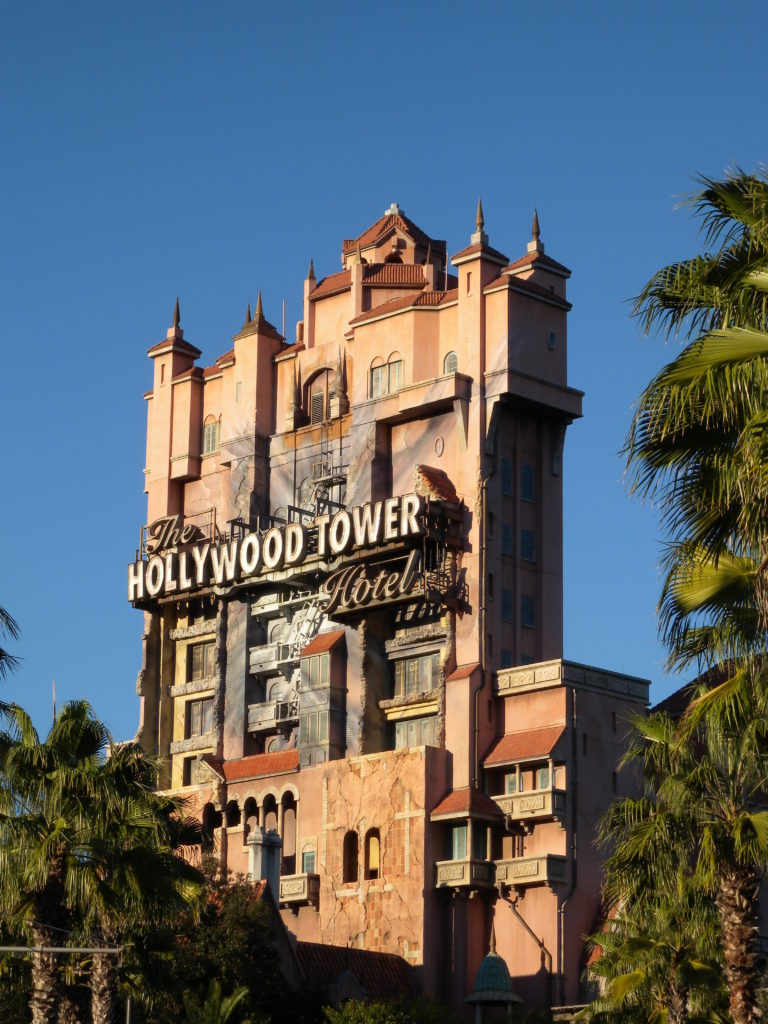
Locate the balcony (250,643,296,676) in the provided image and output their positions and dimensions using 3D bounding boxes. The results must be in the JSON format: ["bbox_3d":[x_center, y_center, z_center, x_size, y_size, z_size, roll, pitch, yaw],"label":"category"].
[{"bbox_3d":[-5.254,7.572,156.356,3.457,1.237,1.144,-14,-21,43],"label":"balcony"}]

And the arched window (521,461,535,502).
[{"bbox_3d":[7.012,-1.427,149.984,0.260,2.045,1.031,-14,-21,43],"label":"arched window"}]

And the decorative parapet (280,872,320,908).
[{"bbox_3d":[-4.036,18.355,147.558,2.062,1.402,0.936,-14,-21,43],"label":"decorative parapet"}]

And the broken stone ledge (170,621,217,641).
[{"bbox_3d":[-10.110,6.519,167.219,0.848,0.656,3.915,15,-21,-43],"label":"broken stone ledge"}]

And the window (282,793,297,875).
[{"bbox_3d":[-4.491,15.783,149.440,1.015,4.203,0.416,-14,-21,43],"label":"window"}]

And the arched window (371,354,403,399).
[{"bbox_3d":[0.212,-7.037,157.622,0.300,2.341,2.391,15,-21,-43],"label":"arched window"}]

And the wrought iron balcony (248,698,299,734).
[{"bbox_3d":[-5.359,10.775,160.726,1.272,1.452,3.913,15,-21,-43],"label":"wrought iron balcony"}]

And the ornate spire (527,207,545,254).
[{"bbox_3d":[7.874,-14.614,157.315,0.700,2.469,0.700,15,-21,-43],"label":"ornate spire"}]

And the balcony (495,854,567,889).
[{"bbox_3d":[7.025,17.263,145.822,1.382,1.269,3.472,15,-21,-43],"label":"balcony"}]

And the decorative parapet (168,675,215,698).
[{"bbox_3d":[-10.081,9.596,166.313,0.848,0.626,3.974,15,-21,-43],"label":"decorative parapet"}]

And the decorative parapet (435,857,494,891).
[{"bbox_3d":[3.749,17.069,141.990,2.149,1.323,1.522,-14,-21,43],"label":"decorative parapet"}]

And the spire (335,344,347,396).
[{"bbox_3d":[-2.232,-7.256,156.594,0.564,2.874,0.562,1,-15,0],"label":"spire"}]

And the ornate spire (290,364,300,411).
[{"bbox_3d":[-4.790,-6.821,164.545,0.530,2.705,0.530,1,-15,0],"label":"ornate spire"}]

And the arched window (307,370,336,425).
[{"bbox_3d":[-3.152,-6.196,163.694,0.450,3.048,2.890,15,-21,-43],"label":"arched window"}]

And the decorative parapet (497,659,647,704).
[{"bbox_3d":[9.439,8.738,151.044,6.570,1.200,4.294,15,-21,-43],"label":"decorative parapet"}]

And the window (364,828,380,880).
[{"bbox_3d":[-0.420,16.270,144.451,1.115,2.543,0.364,-14,-21,43],"label":"window"}]

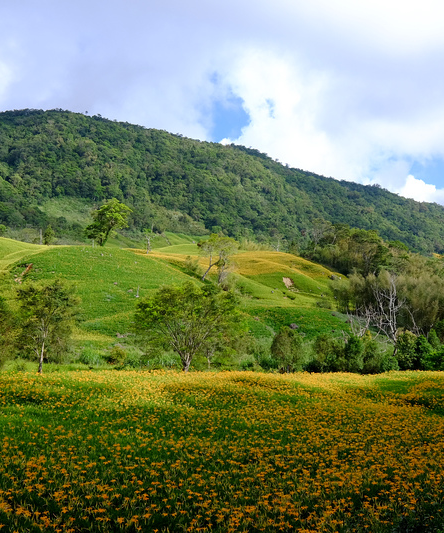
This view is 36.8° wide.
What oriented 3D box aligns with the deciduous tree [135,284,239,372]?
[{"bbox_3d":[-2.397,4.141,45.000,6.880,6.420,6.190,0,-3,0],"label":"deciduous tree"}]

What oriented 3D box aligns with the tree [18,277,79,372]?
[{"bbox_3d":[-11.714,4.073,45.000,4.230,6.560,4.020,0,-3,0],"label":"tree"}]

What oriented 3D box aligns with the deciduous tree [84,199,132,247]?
[{"bbox_3d":[-20.095,-7.700,118.000,8.330,8.710,7.080,0,-3,0],"label":"deciduous tree"}]

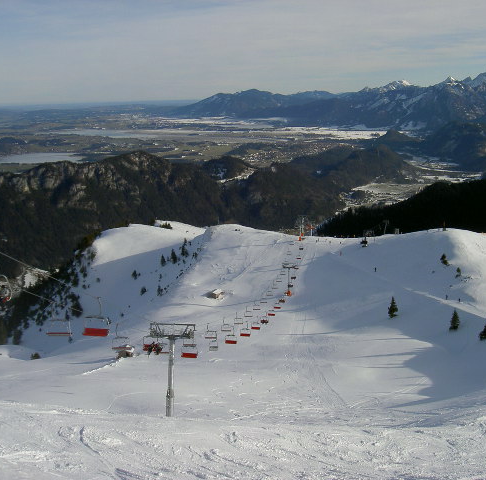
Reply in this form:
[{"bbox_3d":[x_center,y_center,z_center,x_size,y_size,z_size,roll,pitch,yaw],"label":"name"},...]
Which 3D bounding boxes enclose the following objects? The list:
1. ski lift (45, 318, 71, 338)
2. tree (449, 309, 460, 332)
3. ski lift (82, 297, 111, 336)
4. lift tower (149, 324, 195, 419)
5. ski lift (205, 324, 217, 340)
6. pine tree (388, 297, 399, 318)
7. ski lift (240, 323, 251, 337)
[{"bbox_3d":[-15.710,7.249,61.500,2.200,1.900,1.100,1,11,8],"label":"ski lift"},{"bbox_3d":[59.975,22.491,204.000,2.800,6.300,2.800,-1,11,0],"label":"tree"},{"bbox_3d":[-11.942,6.230,58.500,2.150,3.200,1.100,1,11,8],"label":"ski lift"},{"bbox_3d":[-9.108,16.740,92.500,5.500,12.700,2.600,4,5,8],"label":"lift tower"},{"bbox_3d":[-5.599,16.422,129.000,2.150,3.000,1.100,1,11,8],"label":"ski lift"},{"bbox_3d":[47.522,21.342,228.000,3.100,7.100,3.100,-1,11,0],"label":"pine tree"},{"bbox_3d":[0.506,18.121,146.000,2.150,3.000,1.100,1,11,8],"label":"ski lift"}]

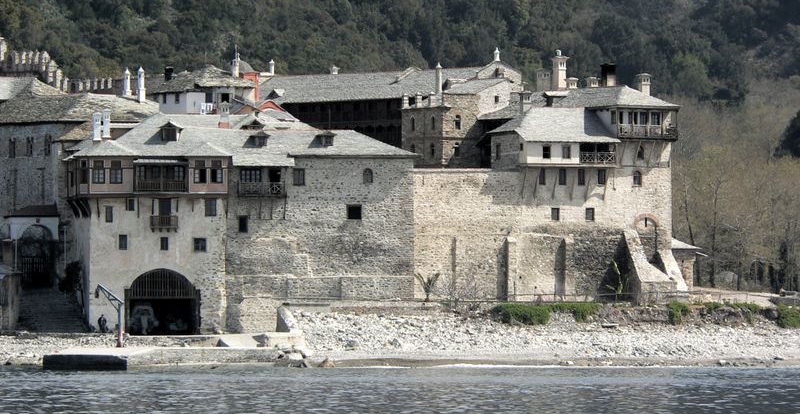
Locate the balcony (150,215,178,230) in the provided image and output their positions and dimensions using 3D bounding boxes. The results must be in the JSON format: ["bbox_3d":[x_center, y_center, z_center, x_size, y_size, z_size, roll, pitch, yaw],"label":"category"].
[{"bbox_3d":[-20.286,1.378,519.600,2.400,1.300,0.900,0,-1,1],"label":"balcony"}]

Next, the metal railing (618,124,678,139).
[{"bbox_3d":[20.702,-6.265,502.500,5.400,1.350,1.300,0,-1,-25],"label":"metal railing"}]

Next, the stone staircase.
[{"bbox_3d":[-30.188,8.991,524.000,6.100,3.900,7.500,0,-1,-4],"label":"stone staircase"}]

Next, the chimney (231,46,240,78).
[{"bbox_3d":[-14.428,-12.741,530.000,0.750,2.750,0.750,0,-1,-10],"label":"chimney"}]

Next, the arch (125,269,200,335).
[{"bbox_3d":[-20.490,8.239,520.400,6.550,5.700,0.900,0,-1,1],"label":"arch"}]

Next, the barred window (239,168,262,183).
[{"bbox_3d":[-12.982,-2.717,520.300,1.880,1.450,0.220,0,-1,0],"label":"barred window"}]

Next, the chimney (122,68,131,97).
[{"bbox_3d":[-23.487,-10.692,518.000,0.650,2.550,0.650,0,-1,-10],"label":"chimney"}]

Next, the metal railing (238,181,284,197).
[{"bbox_3d":[-11.412,-1.442,497.000,3.750,1.250,0.800,0,-1,-8],"label":"metal railing"}]

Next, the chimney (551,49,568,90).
[{"bbox_3d":[14.279,-12.310,540.000,1.100,3.600,1.100,0,-1,-36],"label":"chimney"}]

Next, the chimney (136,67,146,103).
[{"bbox_3d":[-22.113,-10.394,516.000,0.750,3.000,0.750,0,-1,-10],"label":"chimney"}]

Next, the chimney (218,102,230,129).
[{"bbox_3d":[-15.391,-8.025,529.000,0.950,2.450,0.950,0,-1,-8],"label":"chimney"}]

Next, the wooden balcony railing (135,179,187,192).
[{"bbox_3d":[-19.694,-1.743,496.000,4.200,1.000,0.150,0,-1,-9],"label":"wooden balcony railing"}]

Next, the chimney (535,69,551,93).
[{"bbox_3d":[12.757,-11.235,540.000,0.980,2.200,0.980,0,-1,-36],"label":"chimney"}]

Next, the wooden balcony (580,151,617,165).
[{"bbox_3d":[16.437,-4.078,502.000,3.300,0.950,0.150,0,-1,-25],"label":"wooden balcony"}]

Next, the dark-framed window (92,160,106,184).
[{"bbox_3d":[-25.856,-3.055,519.000,1.200,2.050,0.200,0,-1,1],"label":"dark-framed window"}]

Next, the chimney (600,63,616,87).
[{"bbox_3d":[18.666,-11.772,540.000,1.020,2.200,1.000,0,-1,-33],"label":"chimney"}]

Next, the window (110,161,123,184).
[{"bbox_3d":[-23.289,-2.834,495.500,1.000,1.750,0.200,0,-1,-9],"label":"window"}]

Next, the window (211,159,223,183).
[{"bbox_3d":[-15.789,-3.055,519.000,1.030,2.050,0.200,0,-1,1],"label":"window"}]

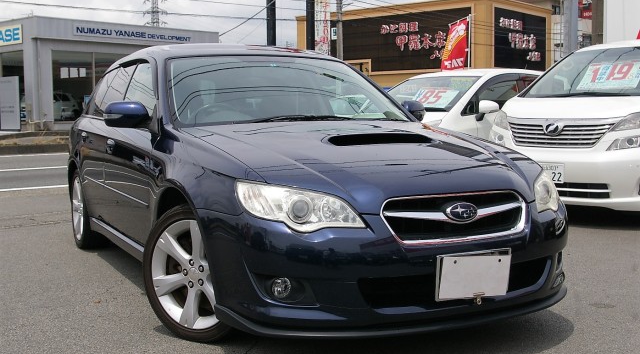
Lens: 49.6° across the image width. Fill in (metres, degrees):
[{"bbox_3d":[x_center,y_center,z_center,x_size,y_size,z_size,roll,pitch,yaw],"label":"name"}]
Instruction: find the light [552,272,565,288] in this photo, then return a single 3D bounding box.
[{"bbox_3d":[1.053,0.457,3.060,0.068,0.070,0.050,-3,5,-28],"label":"light"}]

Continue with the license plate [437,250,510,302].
[{"bbox_3d":[0.569,0.358,2.551,0.335,0.172,0.020,-3,5,-28],"label":"license plate"}]

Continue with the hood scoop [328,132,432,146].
[{"bbox_3d":[0.277,-0.170,3.125,0.480,0.070,0.200,-3,5,-28],"label":"hood scoop"}]

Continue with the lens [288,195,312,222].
[{"bbox_3d":[-0.070,0.117,2.500,0.085,0.090,0.055,-3,5,-28],"label":"lens"}]

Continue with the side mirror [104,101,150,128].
[{"bbox_3d":[-0.978,-0.316,3.520,0.230,0.135,0.130,-3,5,-28],"label":"side mirror"}]

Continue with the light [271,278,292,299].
[{"bbox_3d":[-0.138,0.401,2.490,0.070,0.072,0.050,-3,5,-28],"label":"light"}]

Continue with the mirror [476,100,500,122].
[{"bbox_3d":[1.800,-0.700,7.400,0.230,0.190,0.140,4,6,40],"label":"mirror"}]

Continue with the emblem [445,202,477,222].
[{"bbox_3d":[0.531,0.134,2.595,0.150,0.080,0.020,-3,5,-28],"label":"emblem"}]

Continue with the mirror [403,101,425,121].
[{"bbox_3d":[0.568,-0.411,4.350,0.220,0.140,0.130,-3,5,-28],"label":"mirror"}]

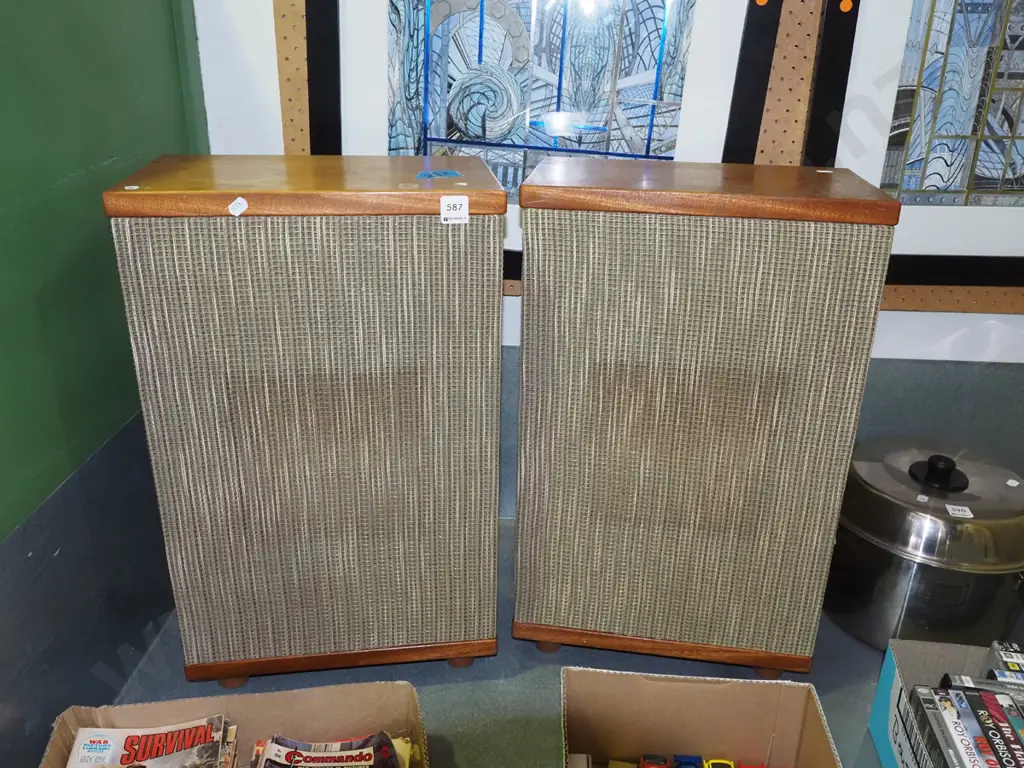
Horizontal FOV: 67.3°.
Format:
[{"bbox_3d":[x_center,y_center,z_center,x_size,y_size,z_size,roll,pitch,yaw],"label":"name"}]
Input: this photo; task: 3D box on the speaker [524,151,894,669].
[{"bbox_3d":[0.193,0.042,0.921,0.350,0.564,0.214,4,23,8],"label":"speaker"}]

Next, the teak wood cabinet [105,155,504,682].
[{"bbox_3d":[-0.200,0.045,0.887,0.350,0.564,0.214,-2,23,-8],"label":"teak wood cabinet"}]

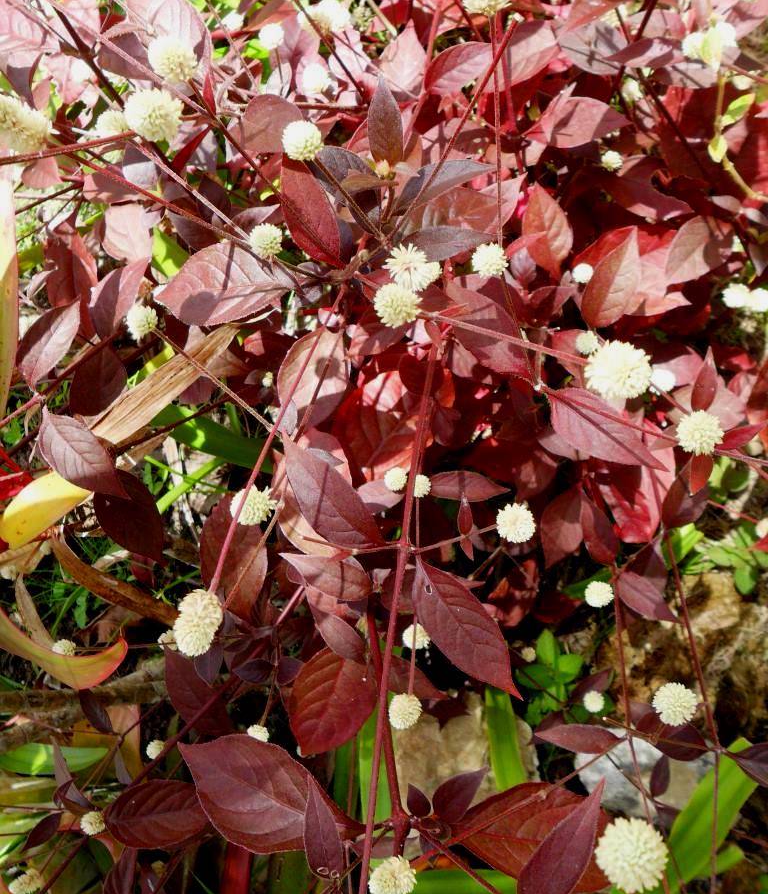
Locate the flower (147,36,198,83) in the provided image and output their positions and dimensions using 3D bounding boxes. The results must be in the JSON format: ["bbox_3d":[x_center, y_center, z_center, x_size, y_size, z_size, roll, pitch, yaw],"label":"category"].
[{"bbox_3d":[-0.097,-0.177,0.500,0.022,0.021,0.022,0,43,0],"label":"flower"}]

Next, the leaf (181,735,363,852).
[{"bbox_3d":[-0.044,0.134,0.420,0.077,0.012,0.040,29,65,11],"label":"leaf"}]

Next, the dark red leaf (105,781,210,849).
[{"bbox_3d":[-0.118,0.197,0.583,0.067,0.012,0.036,-7,63,13],"label":"dark red leaf"}]

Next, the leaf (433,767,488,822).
[{"bbox_3d":[0.036,0.166,0.520,0.035,0.008,0.016,-46,74,12],"label":"leaf"}]

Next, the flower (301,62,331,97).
[{"bbox_3d":[-0.038,-0.205,0.610,0.017,0.019,0.017,0,37,0],"label":"flower"}]

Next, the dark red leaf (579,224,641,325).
[{"bbox_3d":[0.116,-0.087,0.560,0.027,0.008,0.058,20,70,14],"label":"dark red leaf"}]

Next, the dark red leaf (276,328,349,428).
[{"bbox_3d":[-0.039,-0.039,0.615,0.041,0.013,0.071,12,65,5],"label":"dark red leaf"}]

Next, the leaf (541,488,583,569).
[{"bbox_3d":[0.108,0.048,0.655,0.025,0.012,0.055,21,79,20],"label":"leaf"}]

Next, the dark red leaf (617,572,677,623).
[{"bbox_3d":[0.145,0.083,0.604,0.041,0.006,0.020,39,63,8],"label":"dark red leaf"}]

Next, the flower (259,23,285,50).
[{"bbox_3d":[-0.076,-0.278,0.740,0.018,0.018,0.018,0,42,0],"label":"flower"}]

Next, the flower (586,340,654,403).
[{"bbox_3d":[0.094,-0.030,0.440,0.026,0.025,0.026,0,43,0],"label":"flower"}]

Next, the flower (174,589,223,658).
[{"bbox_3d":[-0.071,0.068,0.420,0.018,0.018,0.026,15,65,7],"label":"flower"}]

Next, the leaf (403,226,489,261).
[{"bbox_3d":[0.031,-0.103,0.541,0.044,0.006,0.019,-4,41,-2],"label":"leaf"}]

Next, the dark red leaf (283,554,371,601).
[{"bbox_3d":[-0.025,0.054,0.460,0.044,0.010,0.022,21,55,12],"label":"dark red leaf"}]

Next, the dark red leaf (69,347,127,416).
[{"bbox_3d":[-0.157,-0.036,0.600,0.031,0.044,0.010,24,18,4],"label":"dark red leaf"}]

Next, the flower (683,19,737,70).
[{"bbox_3d":[0.184,-0.228,0.620,0.029,0.026,0.020,0,44,0],"label":"flower"}]

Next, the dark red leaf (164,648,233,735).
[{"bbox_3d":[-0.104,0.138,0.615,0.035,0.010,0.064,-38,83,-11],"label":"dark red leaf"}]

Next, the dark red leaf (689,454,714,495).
[{"bbox_3d":[0.129,0.009,0.450,0.011,0.005,0.026,13,62,0],"label":"dark red leaf"}]

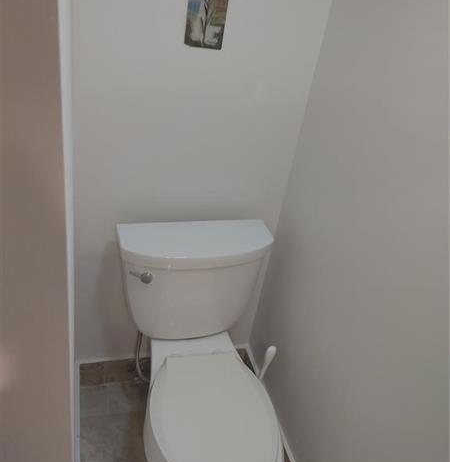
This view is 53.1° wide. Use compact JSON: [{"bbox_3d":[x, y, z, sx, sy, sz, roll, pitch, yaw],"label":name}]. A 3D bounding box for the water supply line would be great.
[{"bbox_3d":[-0.293,0.451,1.616,0.060,0.285,0.060,-1,33,-18],"label":"water supply line"}]

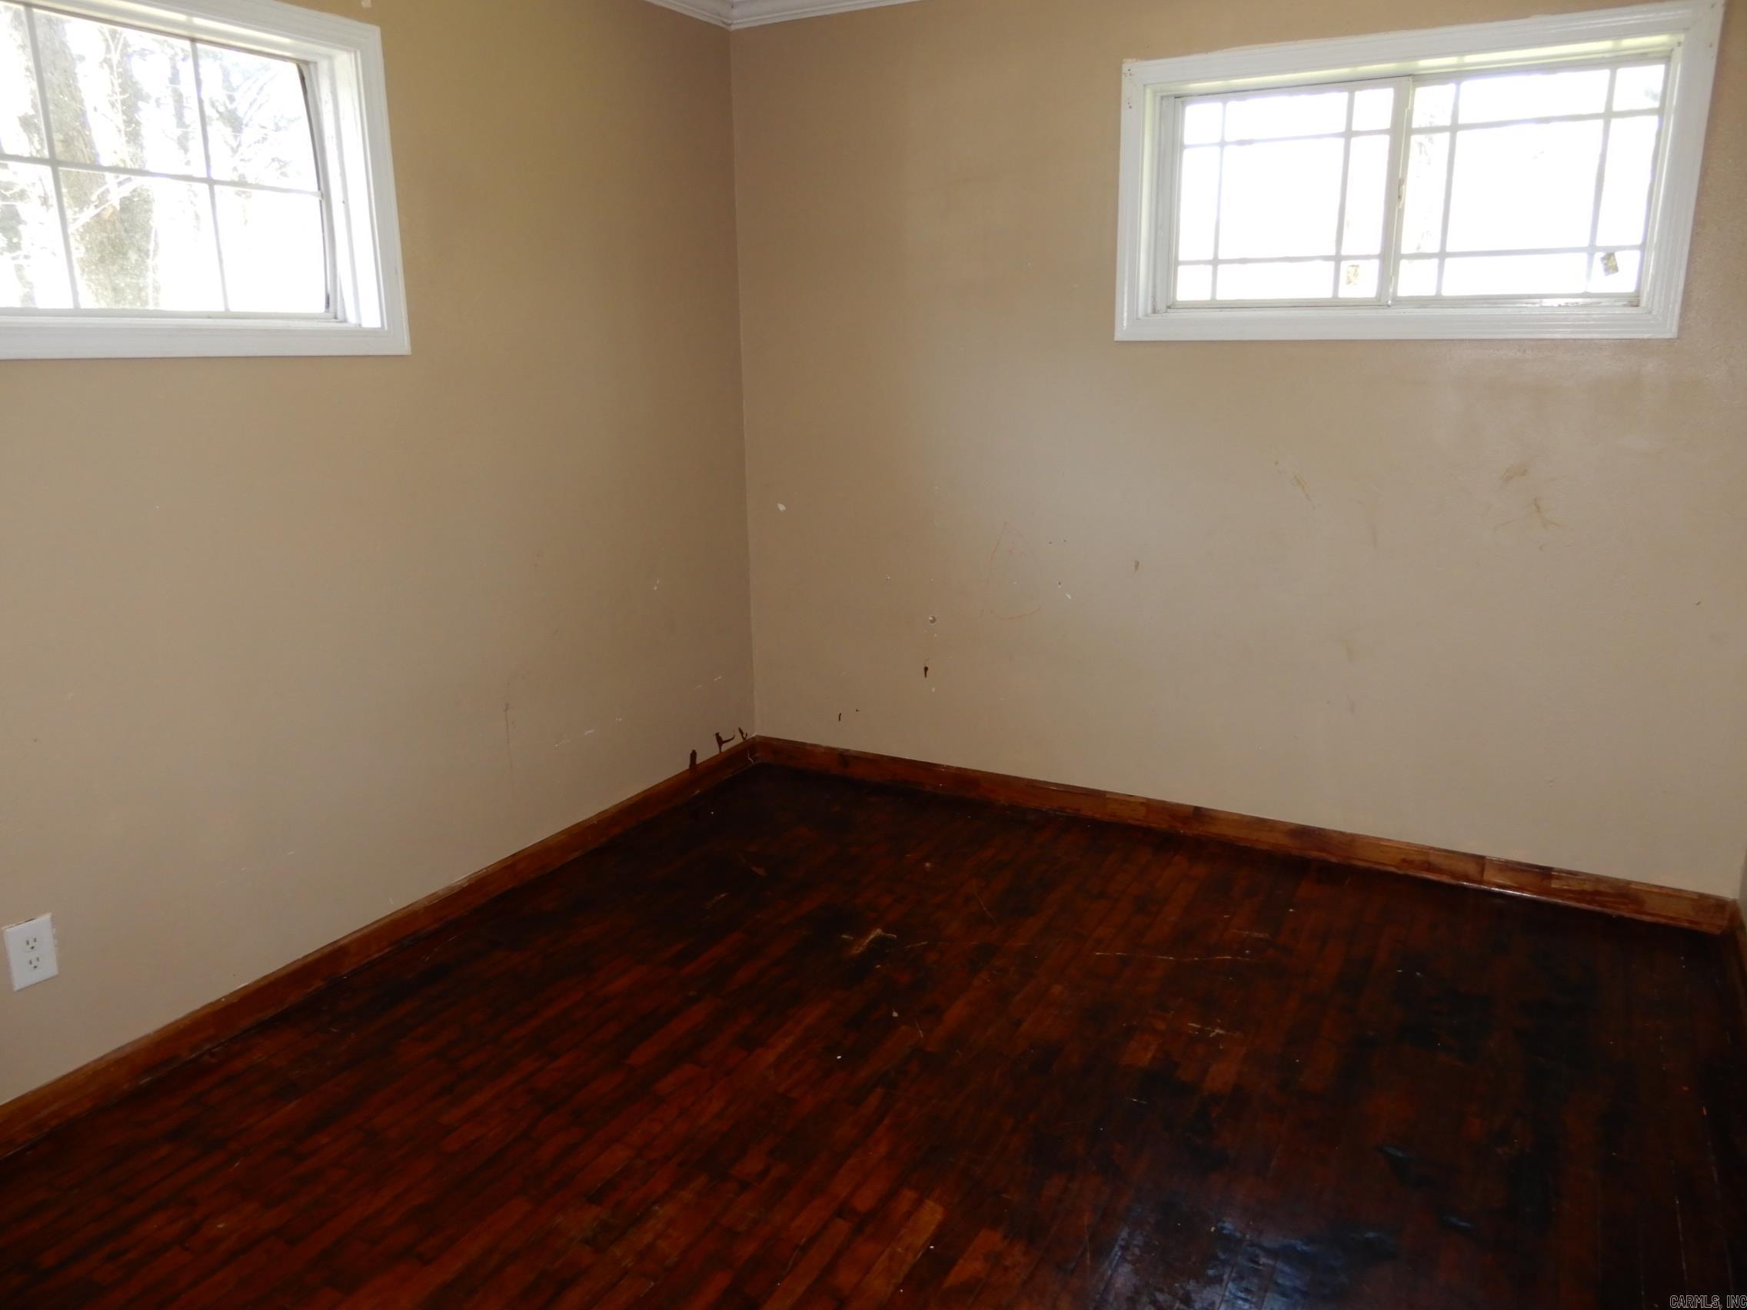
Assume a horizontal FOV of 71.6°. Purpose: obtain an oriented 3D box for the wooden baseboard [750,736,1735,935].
[{"bbox_3d":[0.837,0.487,3.643,2.884,0.092,0.020,7,16,27],"label":"wooden baseboard"}]

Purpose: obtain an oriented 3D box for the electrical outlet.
[{"bbox_3d":[-1.543,0.546,2.223,0.010,0.119,0.076,7,16,27],"label":"electrical outlet"}]

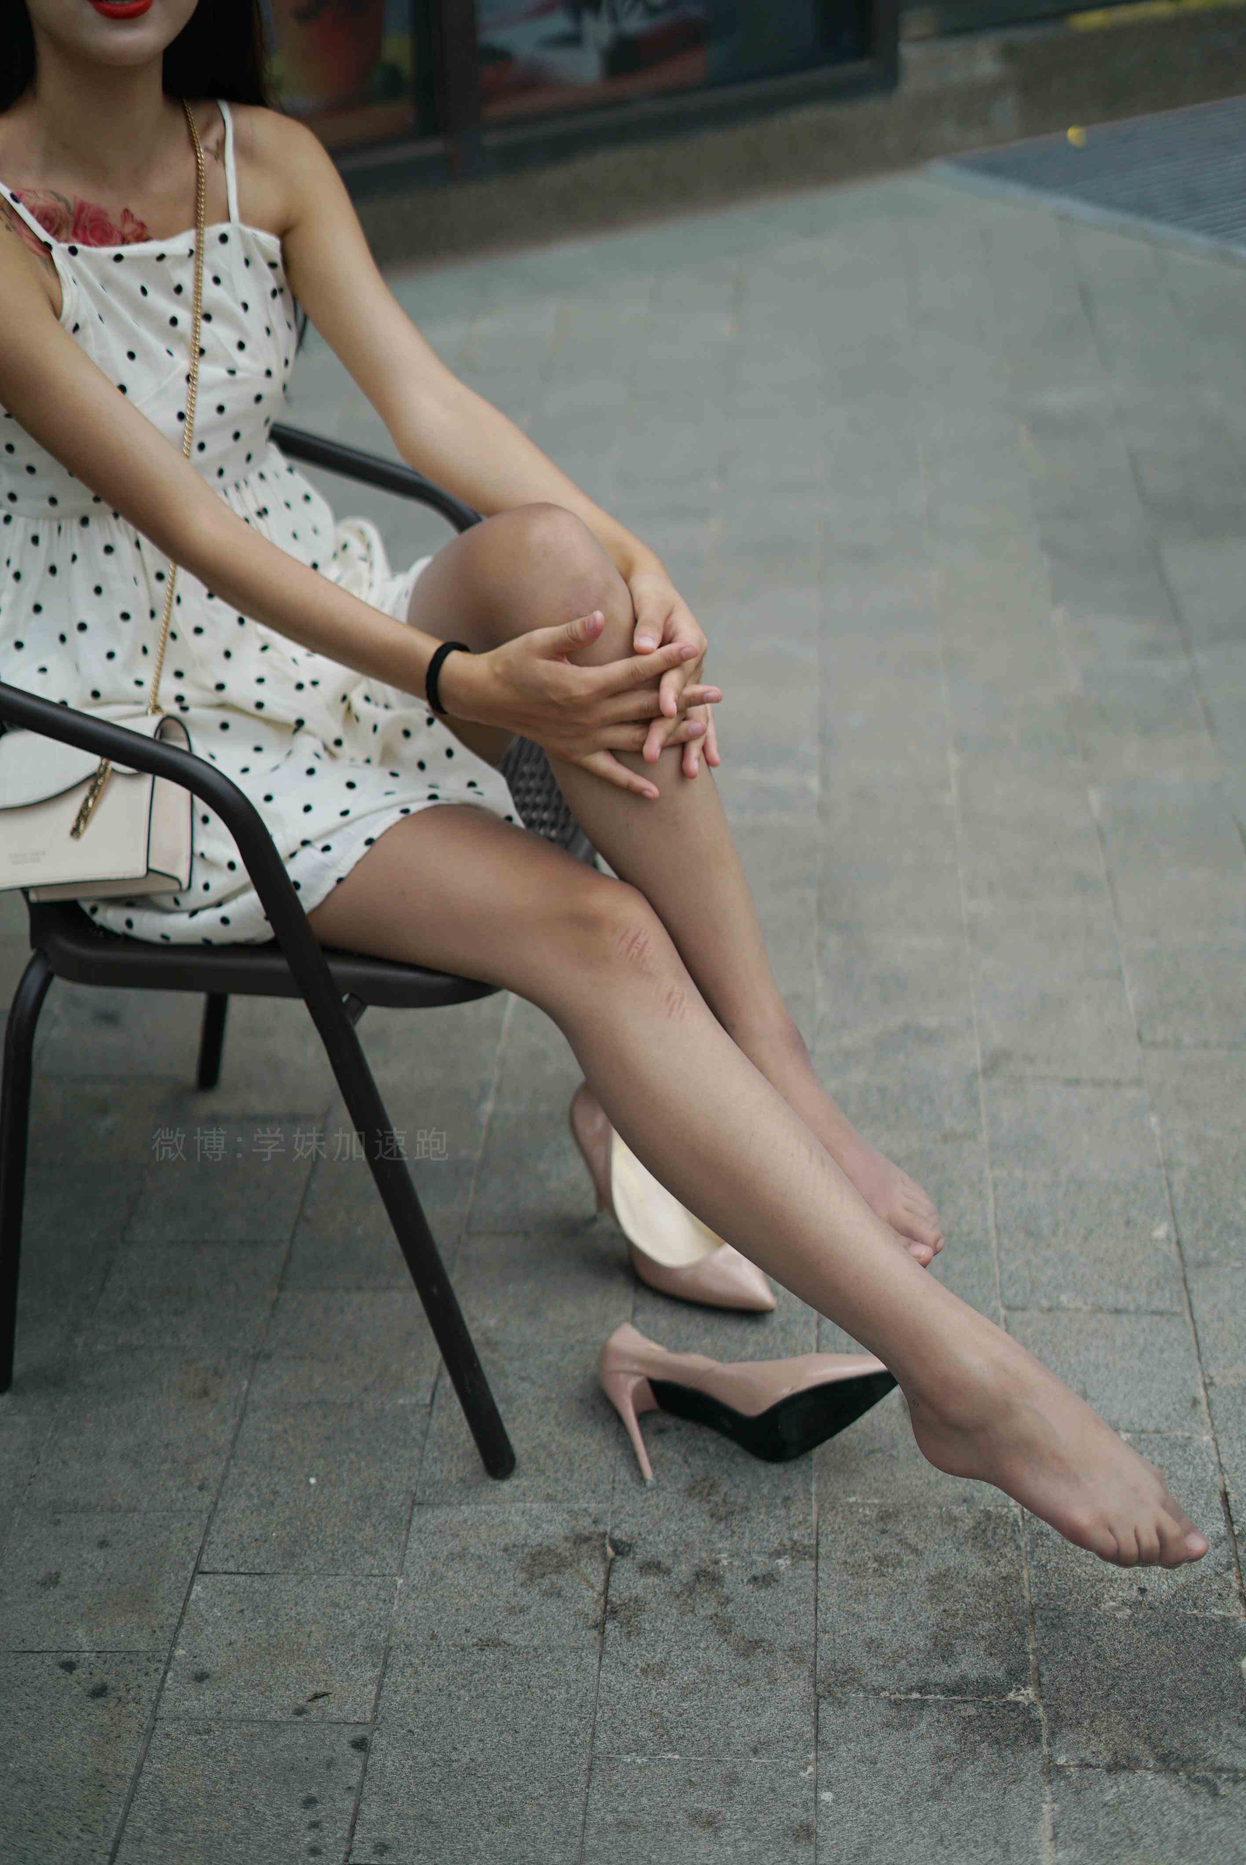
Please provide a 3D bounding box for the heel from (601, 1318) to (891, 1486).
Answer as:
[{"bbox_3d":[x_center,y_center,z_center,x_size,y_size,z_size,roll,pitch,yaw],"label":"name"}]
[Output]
[{"bbox_3d":[0.095,0.338,2.023,0.229,0.079,0.147,-19,46,11],"label":"heel"}]

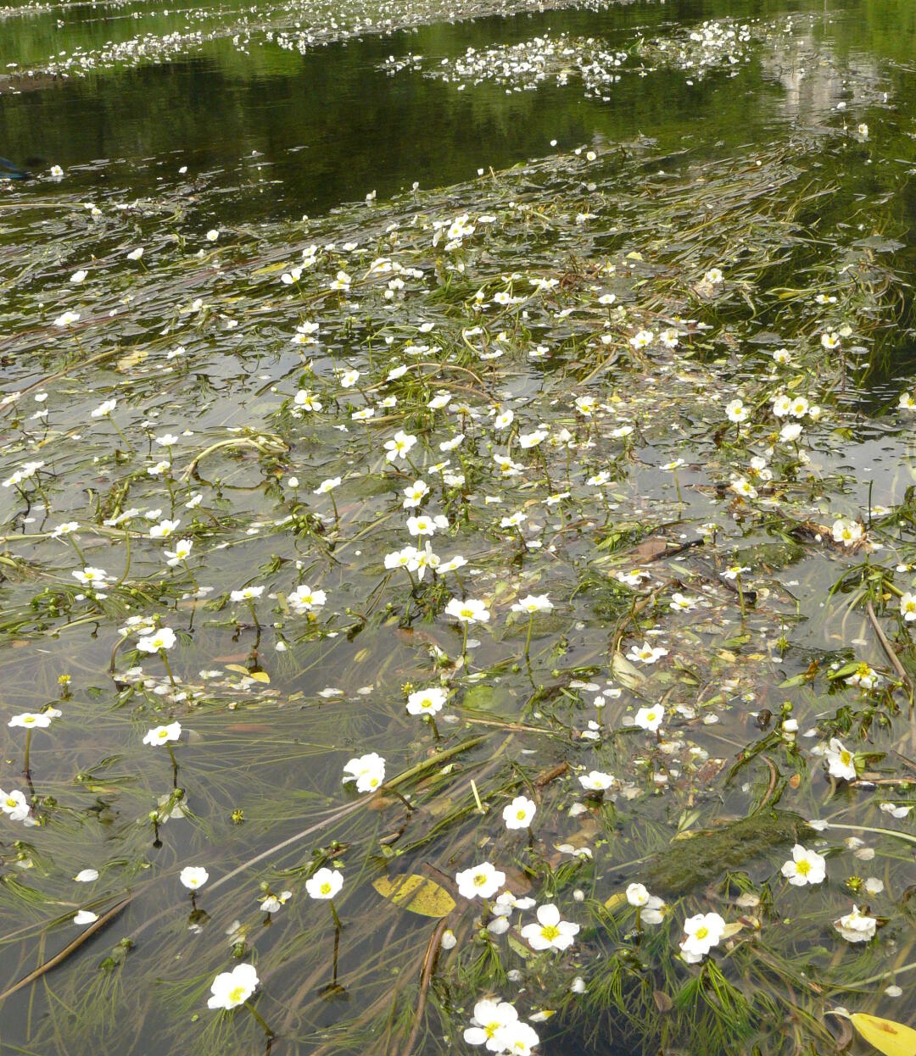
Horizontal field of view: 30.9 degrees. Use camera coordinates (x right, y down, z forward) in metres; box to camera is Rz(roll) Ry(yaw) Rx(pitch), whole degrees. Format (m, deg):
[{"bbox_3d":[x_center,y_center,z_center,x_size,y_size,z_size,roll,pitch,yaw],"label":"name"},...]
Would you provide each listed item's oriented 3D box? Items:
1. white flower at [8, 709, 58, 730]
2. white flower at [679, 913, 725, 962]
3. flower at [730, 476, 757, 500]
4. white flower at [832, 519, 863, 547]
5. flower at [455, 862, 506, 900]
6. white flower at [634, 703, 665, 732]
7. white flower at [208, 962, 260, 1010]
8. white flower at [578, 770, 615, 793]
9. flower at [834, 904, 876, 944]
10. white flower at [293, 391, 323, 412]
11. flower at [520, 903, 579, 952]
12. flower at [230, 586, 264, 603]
[{"bbox_3d":[-0.293,0.132,1.136,0.030,0.009,0.030,-9,18,-15],"label":"white flower"},{"bbox_3d":[0.135,0.224,0.912,0.027,0.009,0.027,-11,51,13],"label":"white flower"},{"bbox_3d":[0.248,-0.034,1.447,0.025,0.007,0.025,30,33,8],"label":"flower"},{"bbox_3d":[0.342,0.004,1.453,0.027,0.011,0.027,3,53,13],"label":"white flower"},{"bbox_3d":[0.013,0.192,0.896,0.027,0.007,0.027,-8,23,-1],"label":"flower"},{"bbox_3d":[0.132,0.130,1.137,0.021,0.007,0.021,-9,56,10],"label":"white flower"},{"bbox_3d":[-0.109,0.226,0.812,0.029,0.006,0.029,-35,23,-15],"label":"white flower"},{"bbox_3d":[0.090,0.165,1.072,0.023,0.009,0.023,-1,25,5],"label":"white flower"},{"bbox_3d":[0.207,0.206,0.862,0.021,0.012,0.021,3,22,14],"label":"flower"},{"bbox_3d":[-0.158,-0.133,1.746,0.029,0.009,0.029,6,44,-6],"label":"white flower"},{"bbox_3d":[0.045,0.196,0.815,0.028,0.009,0.028,0,36,3],"label":"flower"},{"bbox_3d":[-0.160,0.051,1.258,0.026,0.005,0.026,-13,17,-8],"label":"flower"}]

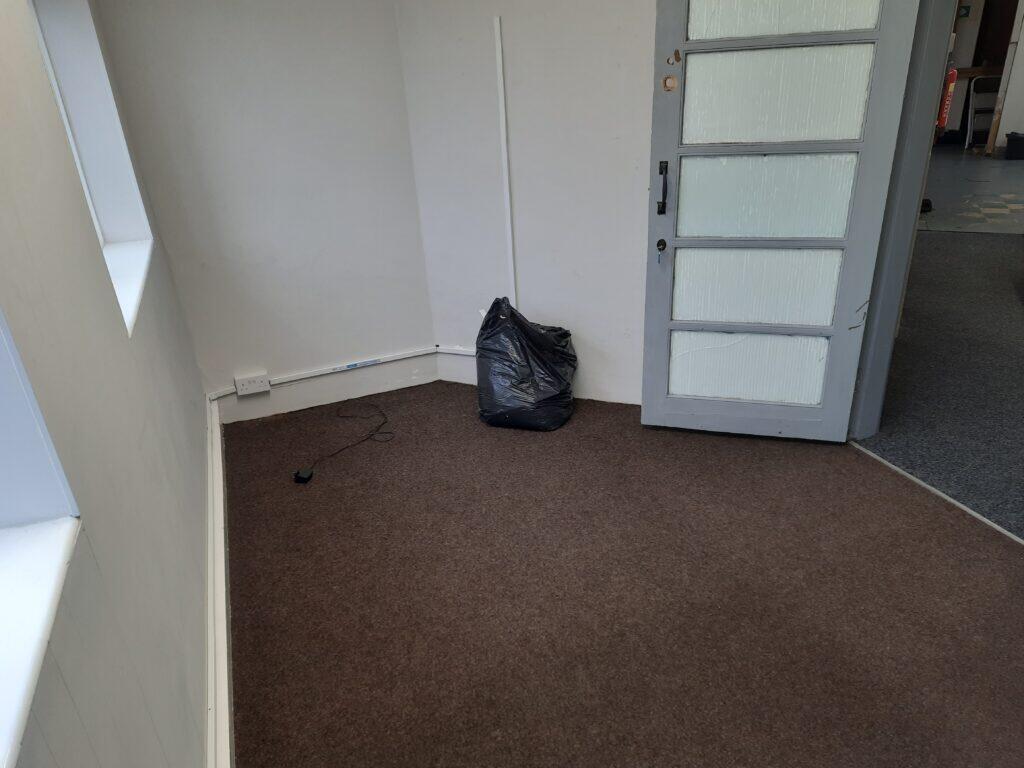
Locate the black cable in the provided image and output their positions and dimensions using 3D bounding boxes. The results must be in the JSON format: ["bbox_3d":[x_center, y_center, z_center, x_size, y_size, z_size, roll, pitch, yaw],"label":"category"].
[{"bbox_3d":[-0.702,0.234,3.166,0.350,0.044,0.700,1,26,9],"label":"black cable"}]

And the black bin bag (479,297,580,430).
[{"bbox_3d":[0.062,-0.119,3.230,0.440,0.540,0.325,7,28,21],"label":"black bin bag"}]

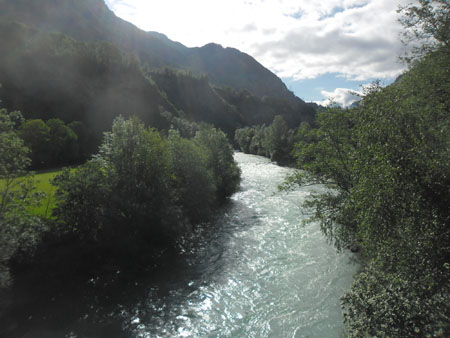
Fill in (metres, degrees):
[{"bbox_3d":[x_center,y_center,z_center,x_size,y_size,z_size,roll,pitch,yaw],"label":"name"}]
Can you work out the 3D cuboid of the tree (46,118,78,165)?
[{"bbox_3d":[-35.165,-5.843,76.000,6.717,9.866,6.516,0,4,0],"label":"tree"}]

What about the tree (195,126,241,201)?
[{"bbox_3d":[-0.918,-0.796,43.000,5.463,9.026,5.299,0,4,0],"label":"tree"}]

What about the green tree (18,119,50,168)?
[{"bbox_3d":[-40.140,-5.373,74.000,6.540,10.219,6.344,0,4,0],"label":"green tree"}]

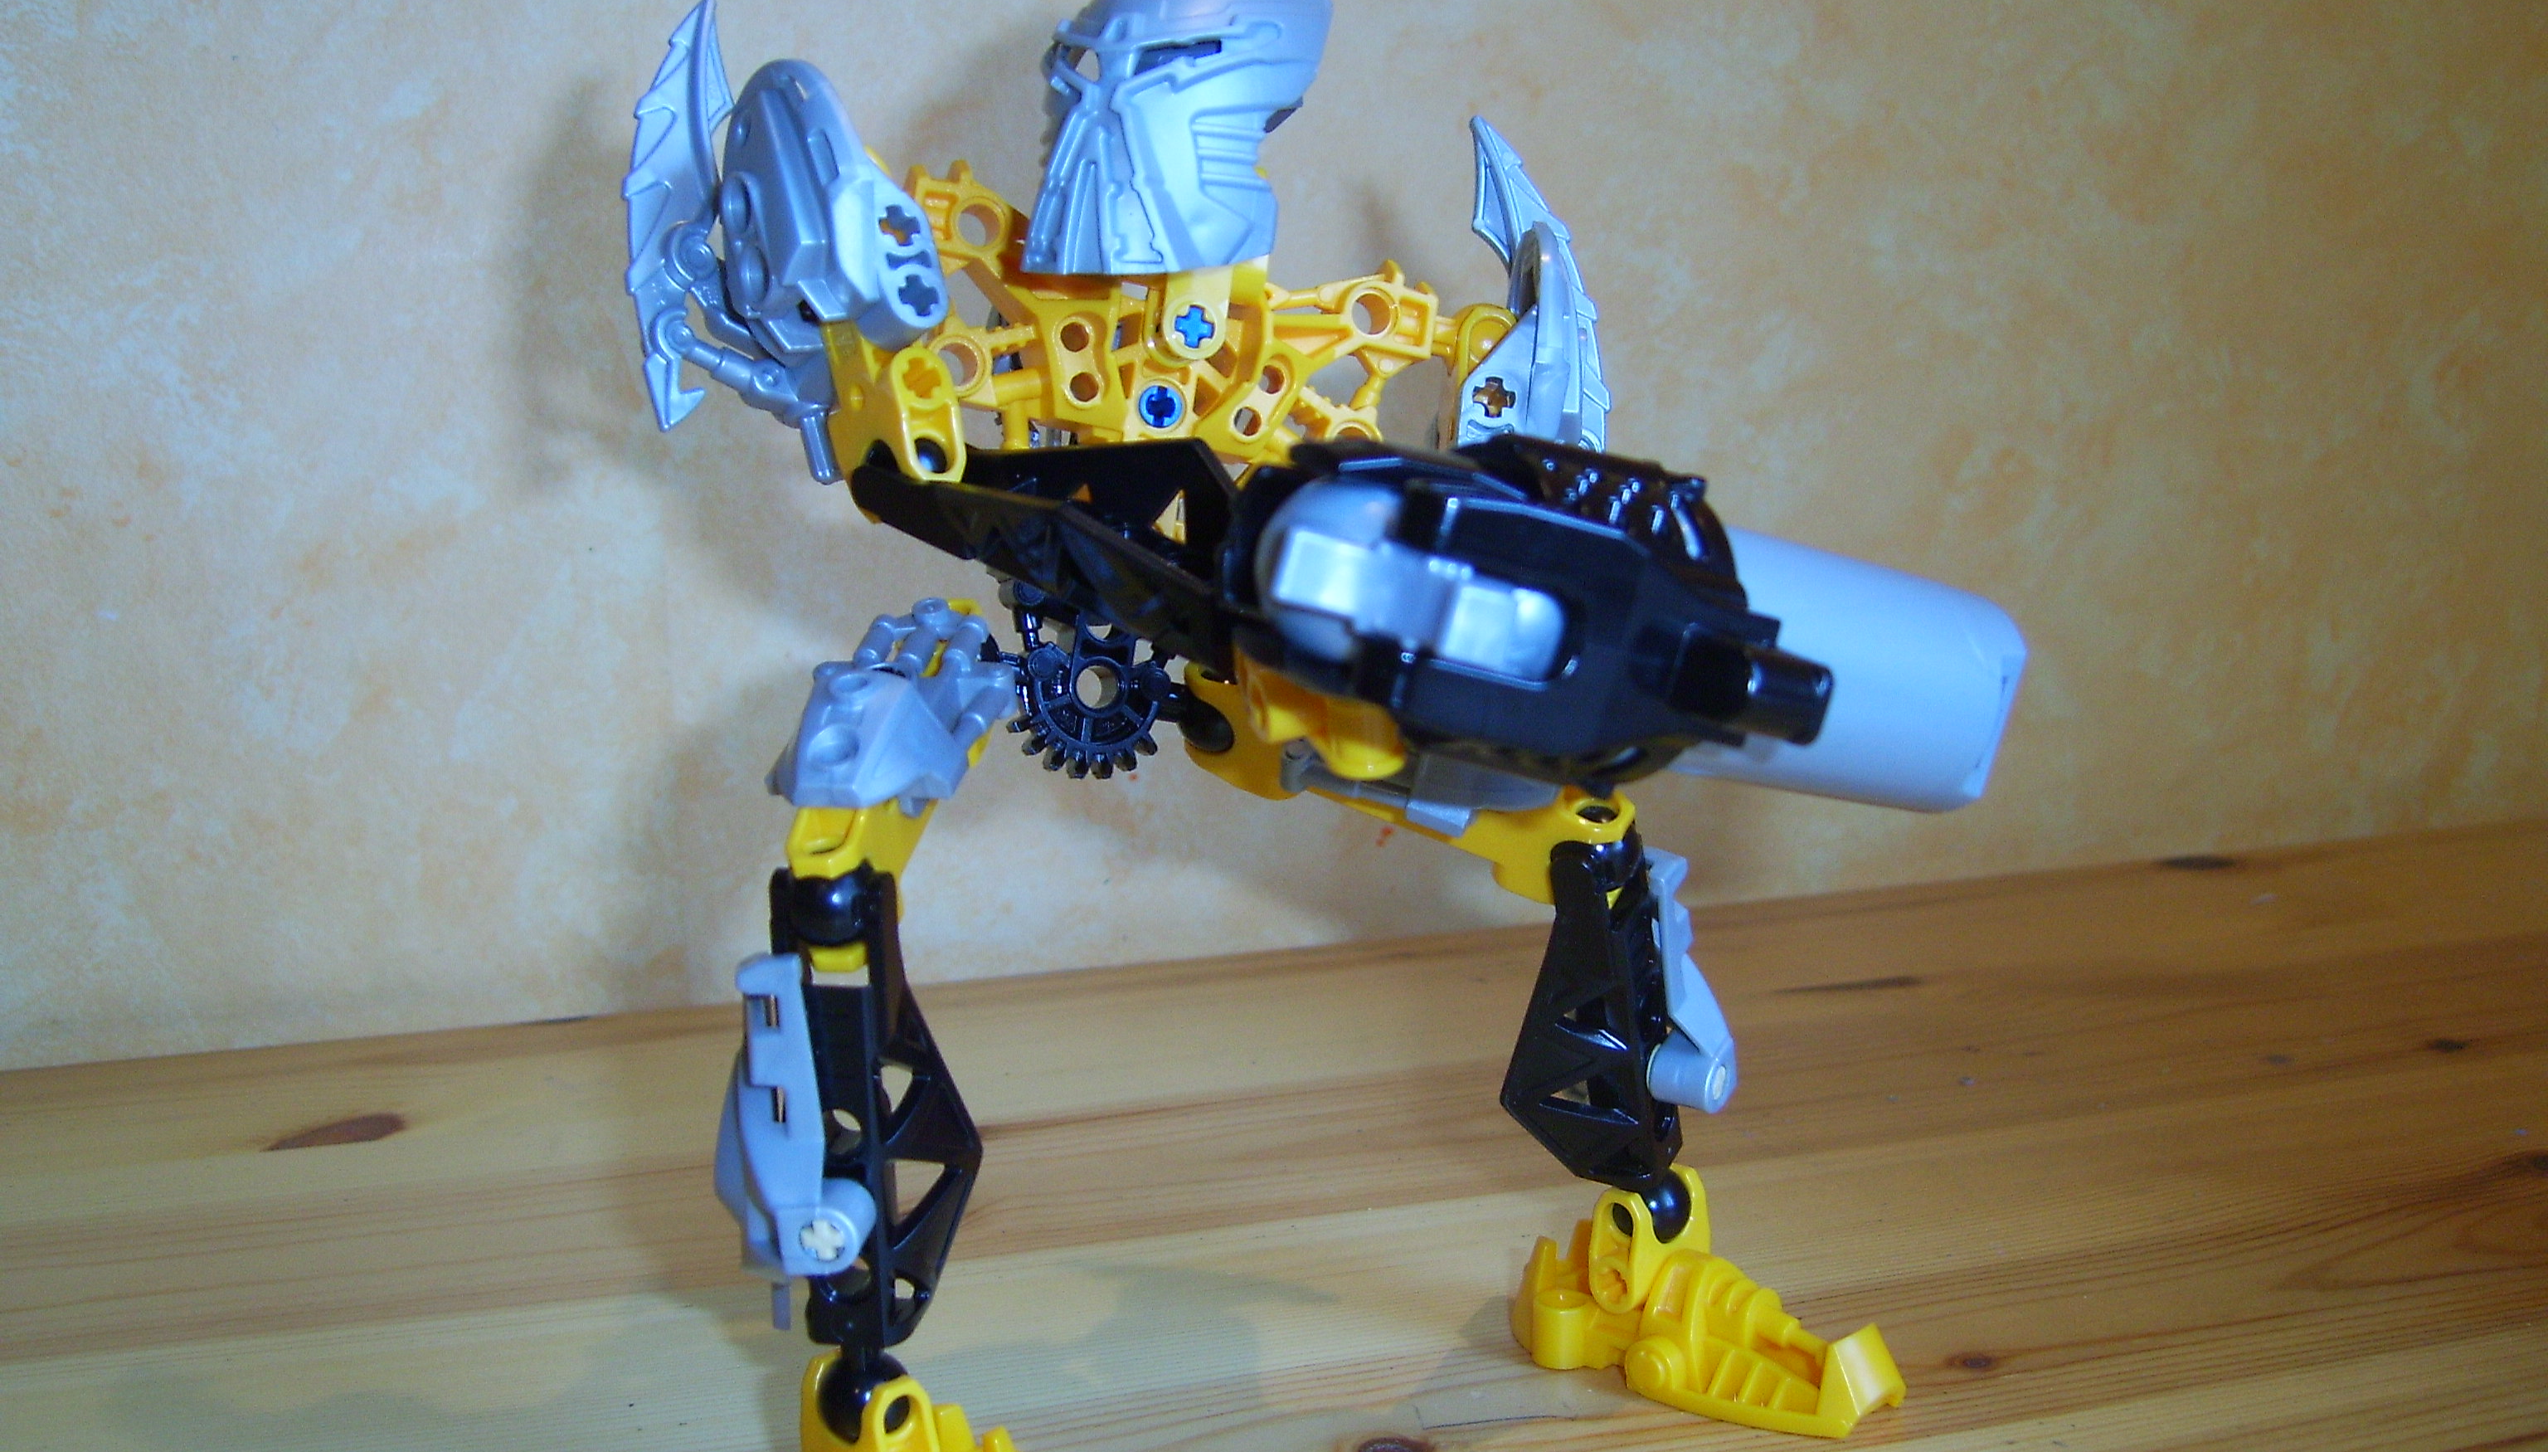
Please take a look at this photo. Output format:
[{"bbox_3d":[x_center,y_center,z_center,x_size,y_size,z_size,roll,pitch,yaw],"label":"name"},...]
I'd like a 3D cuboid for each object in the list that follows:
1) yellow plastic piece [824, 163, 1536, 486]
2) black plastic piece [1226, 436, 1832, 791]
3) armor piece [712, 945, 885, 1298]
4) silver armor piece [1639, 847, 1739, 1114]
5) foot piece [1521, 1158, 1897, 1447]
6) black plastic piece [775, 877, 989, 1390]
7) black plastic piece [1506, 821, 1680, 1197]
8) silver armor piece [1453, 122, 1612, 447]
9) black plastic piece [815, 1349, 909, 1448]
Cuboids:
[{"bbox_3d":[-0.011,-0.045,0.315,0.072,0.036,0.034,3,19,-8],"label":"yellow plastic piece"},{"bbox_3d":[0.024,-0.010,0.262,0.049,0.027,0.028,6,14,-21],"label":"black plastic piece"},{"bbox_3d":[-0.052,0.043,0.293,0.014,0.035,0.012,8,15,42],"label":"armor piece"},{"bbox_3d":[0.049,0.032,0.334,0.012,0.034,0.013,8,36,28],"label":"silver armor piece"},{"bbox_3d":[0.056,0.069,0.357,0.048,0.028,0.023,10,17,36],"label":"foot piece"},{"bbox_3d":[-0.043,0.043,0.302,0.015,0.058,0.018,8,15,42],"label":"black plastic piece"},{"bbox_3d":[0.040,0.036,0.342,0.018,0.056,0.015,8,36,28],"label":"black plastic piece"},{"bbox_3d":[0.030,-0.047,0.316,0.016,0.044,0.029,-1,15,24],"label":"silver armor piece"},{"bbox_3d":[-0.045,0.073,0.305,0.010,0.011,0.010,0,14,0],"label":"black plastic piece"}]

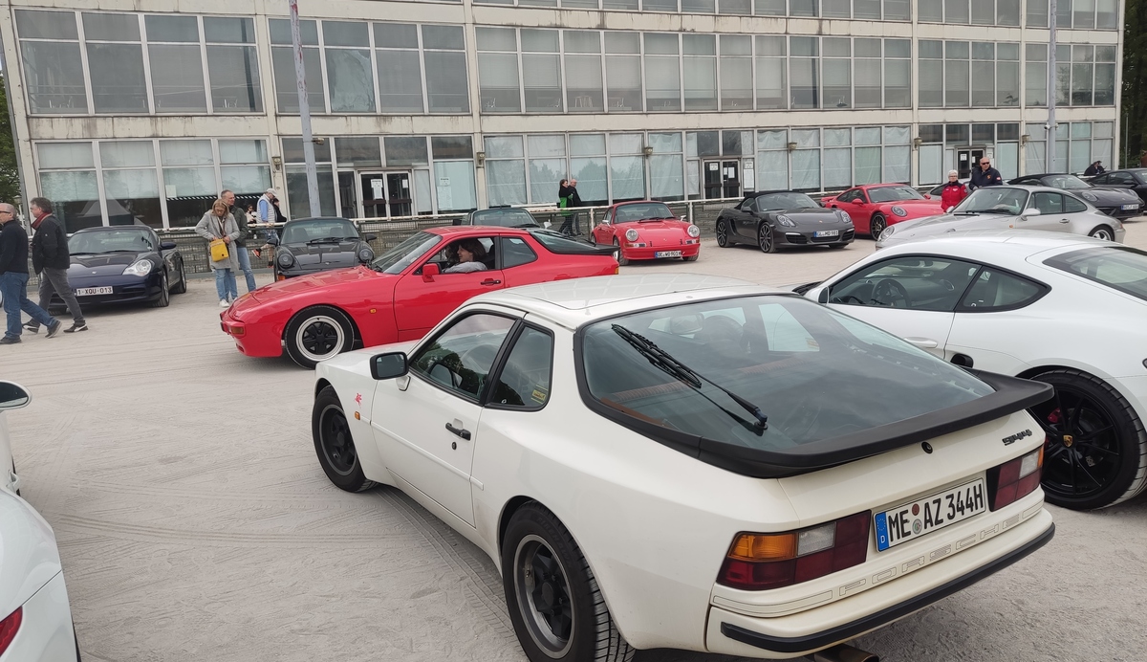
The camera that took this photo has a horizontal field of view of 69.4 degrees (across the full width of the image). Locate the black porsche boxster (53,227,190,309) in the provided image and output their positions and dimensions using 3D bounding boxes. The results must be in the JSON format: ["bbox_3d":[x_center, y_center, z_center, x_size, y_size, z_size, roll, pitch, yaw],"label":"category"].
[{"bbox_3d":[-7.874,-1.141,14.349,1.800,1.300,4.360,-6,10,-18],"label":"black porsche boxster"}]

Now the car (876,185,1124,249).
[{"bbox_3d":[6.813,-1.635,13.081,4.250,1.300,1.770,-6,11,-20],"label":"car"}]

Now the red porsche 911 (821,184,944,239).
[{"bbox_3d":[7.784,-3.004,20.650,1.890,1.300,4.480,-4,10,-9],"label":"red porsche 911"}]

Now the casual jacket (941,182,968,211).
[{"bbox_3d":[7.384,-2.576,16.060,0.540,0.680,0.340,3,10,38],"label":"casual jacket"}]

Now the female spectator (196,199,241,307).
[{"bbox_3d":[-5.527,-1.222,13.000,0.620,1.670,0.450,-6,10,-20],"label":"female spectator"}]

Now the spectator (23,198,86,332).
[{"bbox_3d":[-7.036,-0.885,11.200,0.650,1.770,0.520,-7,10,-22],"label":"spectator"}]

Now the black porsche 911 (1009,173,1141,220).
[{"bbox_3d":[13.200,-3.640,22.700,1.830,1.290,4.490,-6,10,-16],"label":"black porsche 911"}]

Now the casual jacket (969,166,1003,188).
[{"bbox_3d":[7.368,-2.604,14.800,0.600,0.750,0.330,0,10,17],"label":"casual jacket"}]

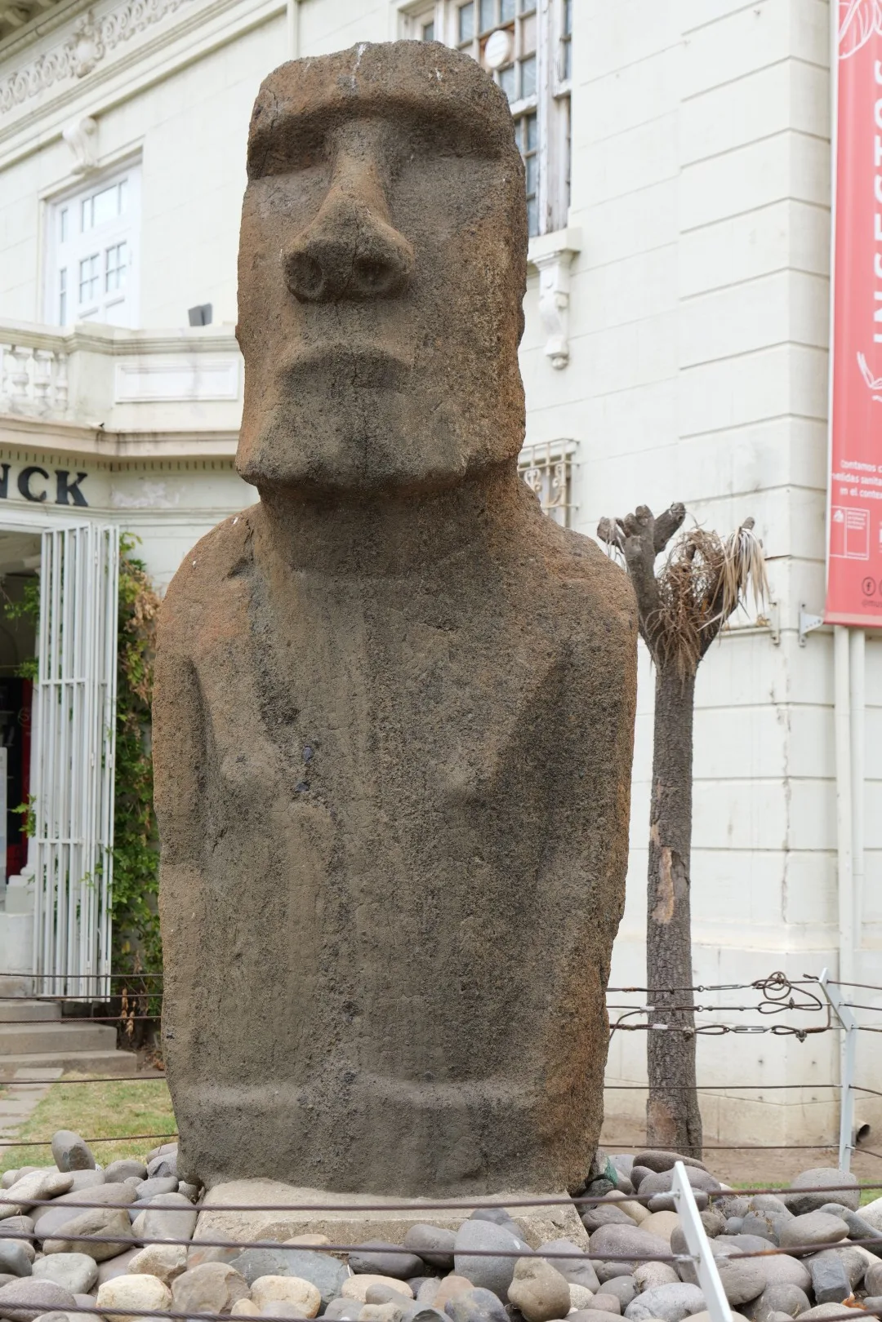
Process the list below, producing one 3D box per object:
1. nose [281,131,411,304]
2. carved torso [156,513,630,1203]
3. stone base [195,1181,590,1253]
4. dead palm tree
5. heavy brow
[{"bbox_3d":[-0.267,-1.289,6.442,0.360,0.470,0.250,-1,-4,14],"label":"nose"},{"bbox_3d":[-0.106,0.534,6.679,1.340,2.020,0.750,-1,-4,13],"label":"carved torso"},{"bbox_3d":[-0.071,1.602,6.299,1.060,0.200,0.900,0,-4,11],"label":"stone base"},{"bbox_3d":[1.023,0.711,9.474,0.740,2.850,0.650,0,-4,0],"label":"dead palm tree"},{"bbox_3d":[-0.188,-1.567,6.583,0.760,0.220,0.240,-1,-4,14],"label":"heavy brow"}]

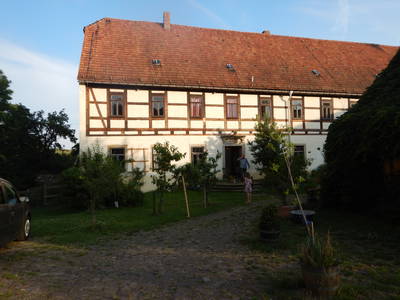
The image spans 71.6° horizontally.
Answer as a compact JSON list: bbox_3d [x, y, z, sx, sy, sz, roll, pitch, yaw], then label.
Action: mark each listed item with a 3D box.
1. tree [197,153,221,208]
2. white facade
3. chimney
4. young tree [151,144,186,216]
[{"bbox_3d":[0.334,1.160,10.900,0.900,2.250,0.900,-1,-2,0],"label":"tree"},{"bbox_3d":[2.594,-0.673,17.458,18.729,5.986,0.500,-1,-2,-15],"label":"white facade"},{"bbox_3d":[-2.474,-9.598,20.600,0.460,1.380,0.480,-1,-2,-15],"label":"chimney"},{"bbox_3d":[-1.149,1.007,9.800,1.150,2.550,1.150,-1,-2,-15],"label":"young tree"}]

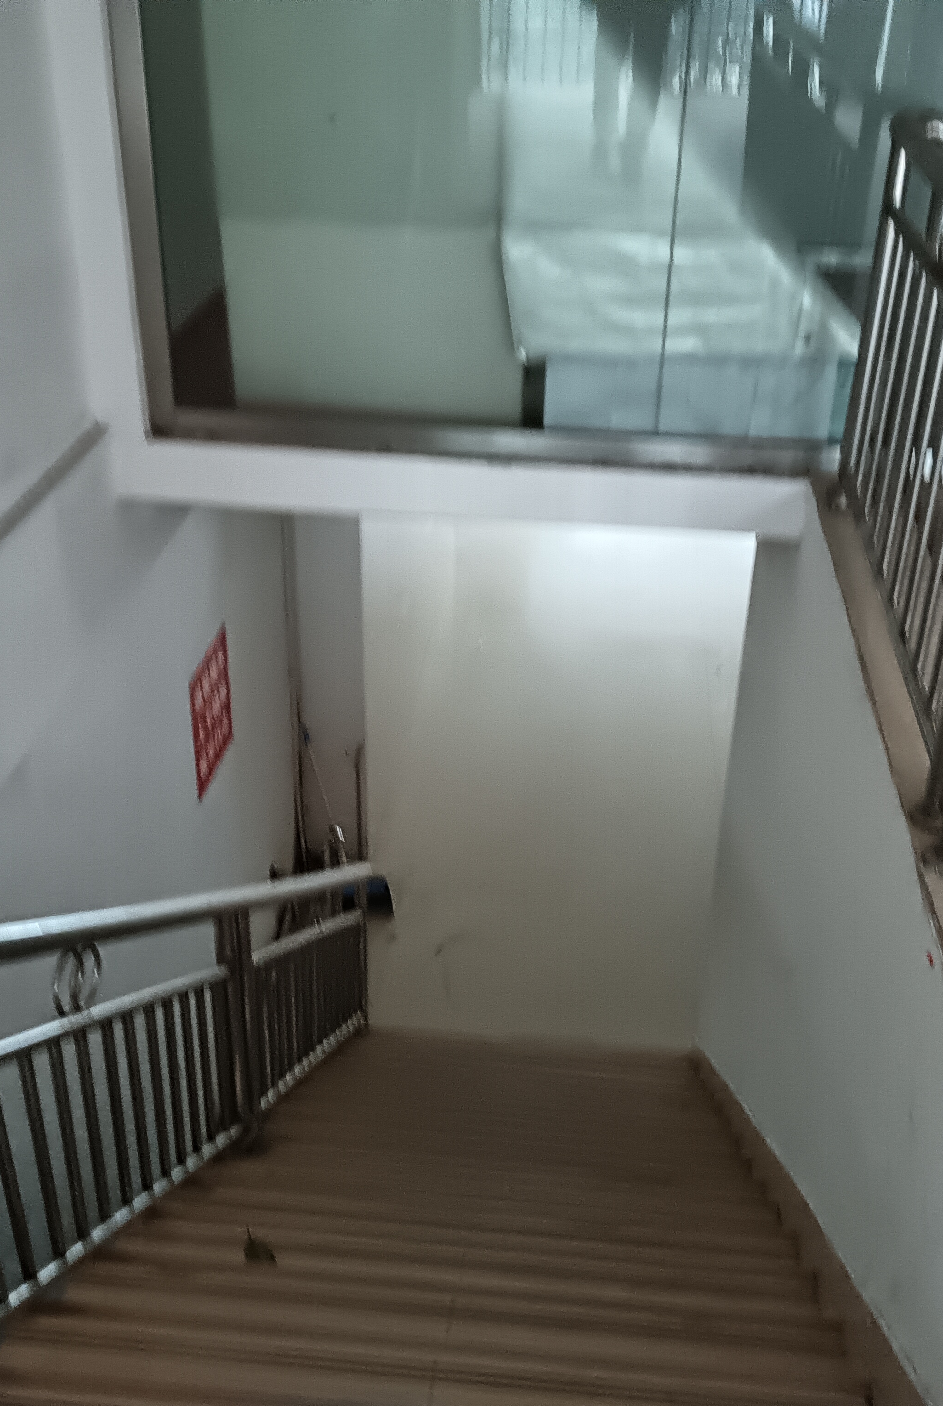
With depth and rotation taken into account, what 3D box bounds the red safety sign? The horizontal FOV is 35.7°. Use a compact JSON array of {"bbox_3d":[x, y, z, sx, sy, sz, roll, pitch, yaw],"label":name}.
[{"bbox_3d":[-0.980,0.034,5.541,0.015,0.490,0.485,3,30,5],"label":"red safety sign"}]

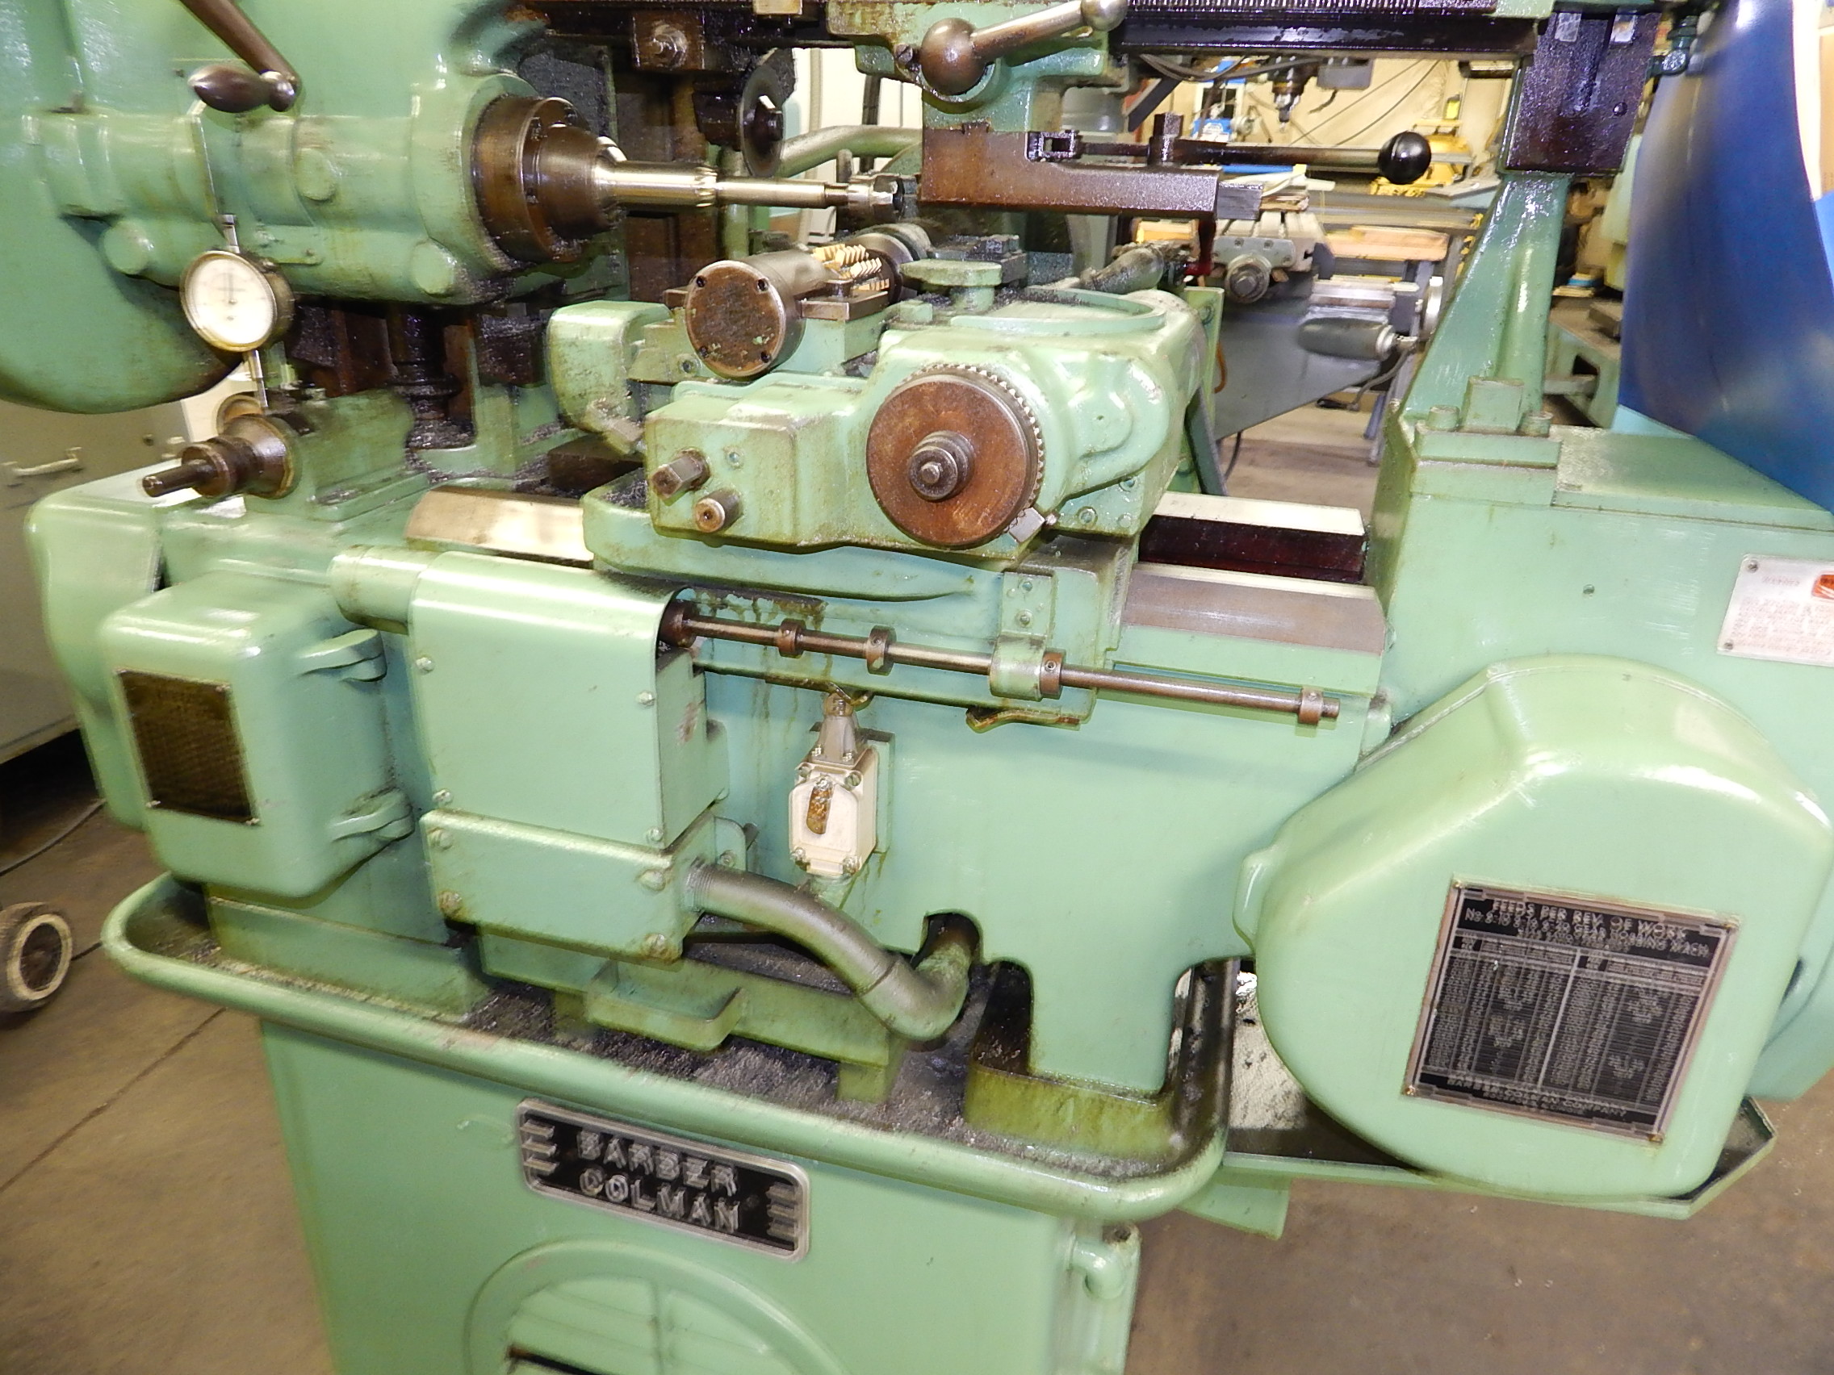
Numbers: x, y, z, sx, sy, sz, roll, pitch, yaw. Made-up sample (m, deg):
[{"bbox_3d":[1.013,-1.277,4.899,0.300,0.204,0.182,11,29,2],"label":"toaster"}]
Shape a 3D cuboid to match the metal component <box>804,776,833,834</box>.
[{"bbox_3d":[-0.058,0.070,0.724,0.012,0.039,0.006,15,24,10],"label":"metal component"}]

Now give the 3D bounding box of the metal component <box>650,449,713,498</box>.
[{"bbox_3d":[-0.126,-0.115,0.661,0.019,0.019,0.050,8,23,13],"label":"metal component"}]

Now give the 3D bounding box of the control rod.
[{"bbox_3d":[0.030,-0.015,0.713,0.413,0.024,0.024,8,23,13],"label":"control rod"}]

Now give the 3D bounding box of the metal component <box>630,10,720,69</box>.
[{"bbox_3d":[-0.179,-0.488,0.924,0.062,0.038,0.056,8,23,13],"label":"metal component"}]

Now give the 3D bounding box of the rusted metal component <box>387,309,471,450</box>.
[{"bbox_3d":[-0.410,-0.258,1.023,0.067,0.118,0.067,8,23,13],"label":"rusted metal component"}]

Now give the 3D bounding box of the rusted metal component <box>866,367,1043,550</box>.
[{"bbox_3d":[0.015,-0.118,0.636,0.097,0.097,0.056,8,23,13],"label":"rusted metal component"}]

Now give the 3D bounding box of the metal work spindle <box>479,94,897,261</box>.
[{"bbox_3d":[-0.169,-0.371,0.902,0.329,0.116,0.116,8,23,13],"label":"metal work spindle"}]

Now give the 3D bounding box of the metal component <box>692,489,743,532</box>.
[{"bbox_3d":[-0.108,-0.098,0.671,0.019,0.019,0.031,8,23,13],"label":"metal component"}]

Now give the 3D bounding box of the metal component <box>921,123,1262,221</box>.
[{"bbox_3d":[0.113,-0.350,0.826,0.213,0.050,0.056,8,23,13],"label":"metal component"}]

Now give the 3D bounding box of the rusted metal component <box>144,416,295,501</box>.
[{"bbox_3d":[-0.473,-0.146,0.822,0.060,0.060,0.107,8,23,13],"label":"rusted metal component"}]

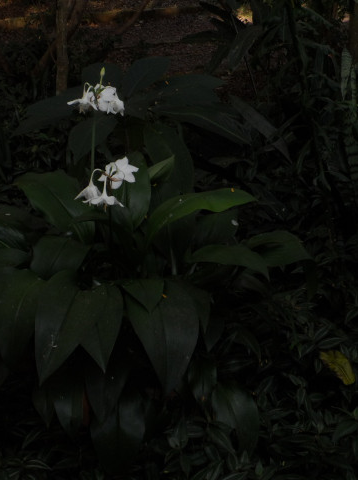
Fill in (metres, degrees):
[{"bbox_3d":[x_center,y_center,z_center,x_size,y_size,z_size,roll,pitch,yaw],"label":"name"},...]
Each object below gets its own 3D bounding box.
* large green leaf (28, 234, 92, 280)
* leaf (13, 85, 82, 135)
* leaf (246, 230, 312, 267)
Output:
[{"bbox_3d":[-0.270,0.041,2.620,0.120,0.076,0.102,6,21,16],"label":"large green leaf"},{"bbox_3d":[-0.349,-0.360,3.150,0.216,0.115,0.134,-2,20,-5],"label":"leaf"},{"bbox_3d":[0.230,0.019,2.720,0.175,0.055,0.113,3,20,8],"label":"leaf"}]

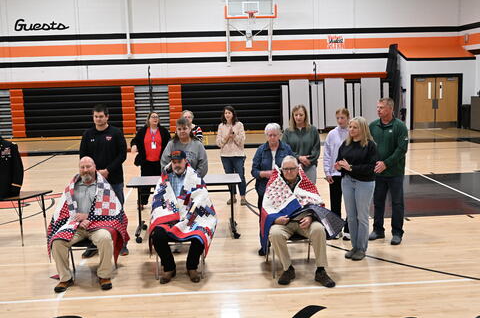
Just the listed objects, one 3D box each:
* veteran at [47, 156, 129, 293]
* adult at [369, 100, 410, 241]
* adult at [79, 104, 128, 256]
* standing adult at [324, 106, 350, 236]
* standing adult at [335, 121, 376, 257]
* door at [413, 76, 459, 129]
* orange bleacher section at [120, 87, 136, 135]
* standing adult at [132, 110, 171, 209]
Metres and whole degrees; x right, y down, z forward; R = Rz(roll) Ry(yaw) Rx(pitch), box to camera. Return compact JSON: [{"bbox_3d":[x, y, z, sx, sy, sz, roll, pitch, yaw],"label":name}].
[{"bbox_3d":[-1.683,0.649,6.282,0.848,1.283,0.990,-3,8,-12],"label":"veteran"},{"bbox_3d":[1.860,0.149,7.060,0.540,1.820,0.380,4,9,35],"label":"adult"},{"bbox_3d":[-1.637,0.268,6.740,0.570,1.820,0.380,-2,8,-8],"label":"adult"},{"bbox_3d":[1.297,0.200,7.413,0.434,1.707,0.313,1,8,18],"label":"standing adult"},{"bbox_3d":[1.367,0.331,6.626,0.485,1.656,0.364,4,9,35],"label":"standing adult"},{"bbox_3d":[8.190,-2.332,23.459,1.880,2.140,0.120,-2,8,-4],"label":"door"},{"bbox_3d":[-4.671,-2.046,23.460,0.580,2.050,0.500,-2,8,-4],"label":"orange bleacher section"},{"bbox_3d":[-1.554,-0.006,9.777,0.646,1.626,0.384,-3,8,-12],"label":"standing adult"}]

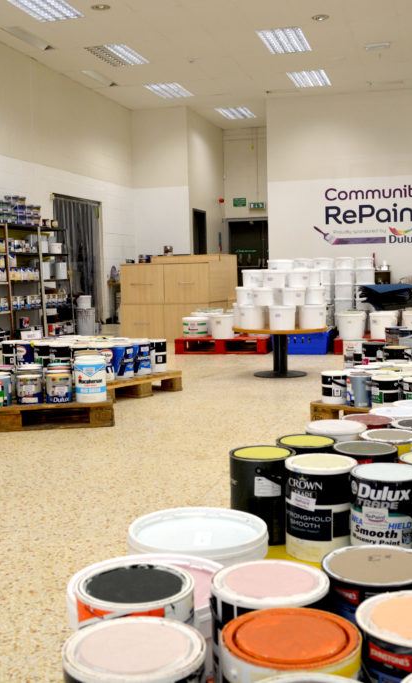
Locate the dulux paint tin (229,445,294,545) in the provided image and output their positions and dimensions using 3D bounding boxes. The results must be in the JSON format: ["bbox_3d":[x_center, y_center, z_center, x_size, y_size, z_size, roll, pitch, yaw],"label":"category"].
[{"bbox_3d":[0.160,0.426,2.146,0.185,0.233,0.185,0,6,7],"label":"dulux paint tin"}]

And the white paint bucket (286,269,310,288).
[{"bbox_3d":[0.803,-0.548,6.680,0.205,0.162,0.205,0,5,7],"label":"white paint bucket"}]

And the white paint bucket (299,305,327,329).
[{"bbox_3d":[0.930,-0.226,6.690,0.234,0.208,0.234,-1,5,0],"label":"white paint bucket"}]

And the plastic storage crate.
[{"bbox_3d":[1.047,-0.023,8.379,0.630,0.290,0.420,0,6,10],"label":"plastic storage crate"}]

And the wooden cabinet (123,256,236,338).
[{"bbox_3d":[-0.344,-0.598,10.387,1.252,1.125,1.067,1,6,21],"label":"wooden cabinet"}]

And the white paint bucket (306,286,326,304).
[{"bbox_3d":[0.969,-0.403,6.800,0.198,0.158,0.198,0,5,8],"label":"white paint bucket"}]

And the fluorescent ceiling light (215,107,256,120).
[{"bbox_3d":[0.643,-4.702,15.741,0.600,0.080,1.200,1,6,16],"label":"fluorescent ceiling light"}]

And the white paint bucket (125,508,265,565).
[{"bbox_3d":[-0.016,0.552,1.714,0.309,0.285,0.309,-1,5,-1],"label":"white paint bucket"}]

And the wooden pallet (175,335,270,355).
[{"bbox_3d":[0.249,0.004,8.882,1.000,0.162,1.200,0,6,8],"label":"wooden pallet"}]

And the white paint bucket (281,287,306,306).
[{"bbox_3d":[0.761,-0.382,6.620,0.200,0.160,0.200,0,5,7],"label":"white paint bucket"}]

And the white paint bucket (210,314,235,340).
[{"bbox_3d":[0.195,-0.158,8.640,0.270,0.265,0.270,0,5,1],"label":"white paint bucket"}]

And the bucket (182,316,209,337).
[{"bbox_3d":[-0.118,-0.161,8.830,0.295,0.230,0.295,-1,5,0],"label":"bucket"}]

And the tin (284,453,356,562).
[{"bbox_3d":[0.303,0.434,2.017,0.187,0.239,0.187,-1,6,0],"label":"tin"}]

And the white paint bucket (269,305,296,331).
[{"bbox_3d":[0.653,-0.210,6.541,0.234,0.210,0.234,-1,5,0],"label":"white paint bucket"}]

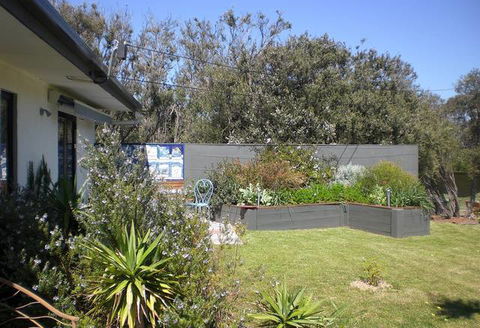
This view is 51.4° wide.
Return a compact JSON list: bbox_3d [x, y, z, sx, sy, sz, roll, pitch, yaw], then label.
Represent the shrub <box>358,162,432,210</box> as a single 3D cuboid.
[{"bbox_3d":[3.022,0.437,9.700,1.400,0.950,1.150,0,2,0],"label":"shrub"}]

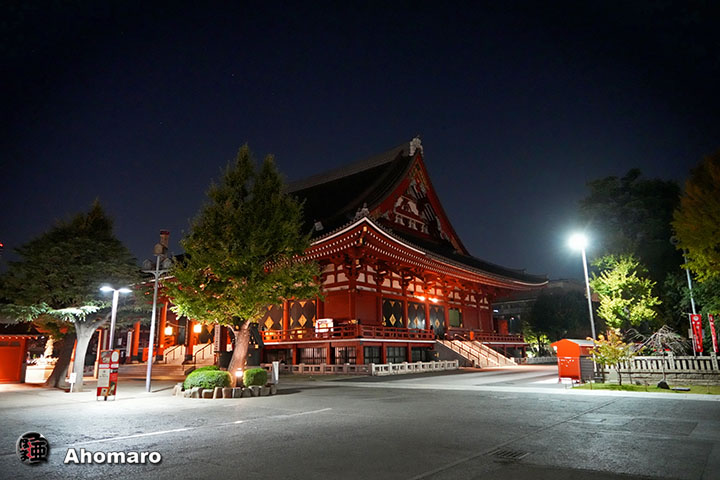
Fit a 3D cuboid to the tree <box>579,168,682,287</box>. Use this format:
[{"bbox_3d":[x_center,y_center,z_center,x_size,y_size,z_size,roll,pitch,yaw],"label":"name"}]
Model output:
[{"bbox_3d":[25.733,2.320,44.660,9.600,18.829,9.200,-9,-16,29],"label":"tree"}]

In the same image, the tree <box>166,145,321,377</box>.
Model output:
[{"bbox_3d":[-6.109,1.087,25.439,8.000,13.229,7.700,2,-14,-13],"label":"tree"}]

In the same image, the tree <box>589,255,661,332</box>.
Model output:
[{"bbox_3d":[17.391,4.844,31.234,4.700,7.888,4.500,-8,-15,28],"label":"tree"}]

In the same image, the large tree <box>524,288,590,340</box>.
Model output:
[{"bbox_3d":[32.247,13.757,77.553,10.300,11.832,9.500,-6,-15,21],"label":"large tree"}]

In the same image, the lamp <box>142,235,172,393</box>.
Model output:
[{"bbox_3d":[-10.768,3.918,25.207,1.600,7.768,0.700,-2,-14,3],"label":"lamp"}]

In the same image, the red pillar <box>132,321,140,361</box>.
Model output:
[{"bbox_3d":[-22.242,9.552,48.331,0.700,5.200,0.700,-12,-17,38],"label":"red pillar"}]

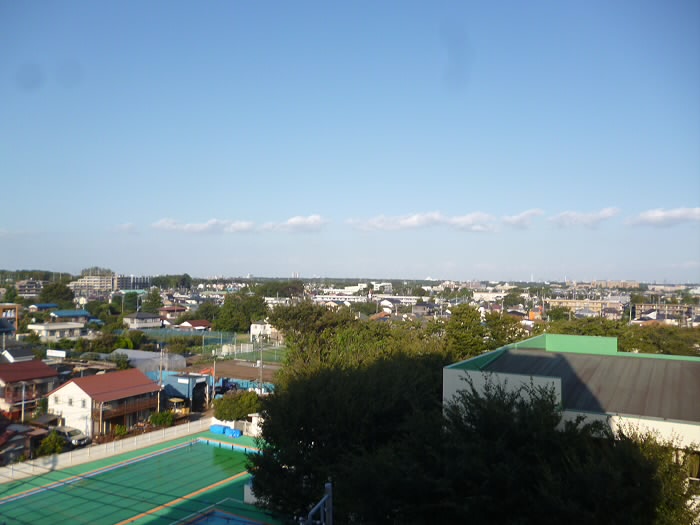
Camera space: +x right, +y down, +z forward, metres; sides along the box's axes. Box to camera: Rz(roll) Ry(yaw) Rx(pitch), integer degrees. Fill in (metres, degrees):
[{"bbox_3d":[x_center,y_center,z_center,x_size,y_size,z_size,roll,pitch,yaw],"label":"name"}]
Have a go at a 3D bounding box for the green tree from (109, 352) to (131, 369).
[{"bbox_3d":[-46.409,20.707,114.000,4.600,5.200,4.600,1,-2,-24],"label":"green tree"}]

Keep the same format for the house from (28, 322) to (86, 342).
[{"bbox_3d":[-90.714,21.973,175.000,8.000,5.618,14.000,0,-2,26],"label":"house"}]

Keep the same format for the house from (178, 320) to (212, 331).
[{"bbox_3d":[-53.582,23.530,197.000,7.500,6.000,10.000,-1,-2,33],"label":"house"}]

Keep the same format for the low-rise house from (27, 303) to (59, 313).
[{"bbox_3d":[-178.347,27.123,330.000,9.000,6.800,13.500,-1,-2,33],"label":"low-rise house"}]

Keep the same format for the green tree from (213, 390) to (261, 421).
[{"bbox_3d":[-14.991,19.986,75.446,6.100,4.800,5.400,1,-2,-11],"label":"green tree"}]

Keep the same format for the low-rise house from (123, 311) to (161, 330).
[{"bbox_3d":[-76.754,21.916,208.432,8.000,7.700,10.500,-1,-2,41],"label":"low-rise house"}]

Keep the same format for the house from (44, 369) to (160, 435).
[{"bbox_3d":[-33.592,18.879,78.095,9.420,6.870,10.930,0,-2,24],"label":"house"}]

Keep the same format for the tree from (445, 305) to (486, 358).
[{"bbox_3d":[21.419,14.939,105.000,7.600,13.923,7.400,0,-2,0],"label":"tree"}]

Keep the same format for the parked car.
[{"bbox_3d":[-33.969,21.014,68.148,4.500,1.600,1.720,-1,-2,29],"label":"parked car"}]

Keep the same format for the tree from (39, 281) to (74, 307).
[{"bbox_3d":[-145.143,18.893,280.000,17.000,17.502,16.000,0,-2,0],"label":"tree"}]

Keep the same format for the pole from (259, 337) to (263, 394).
[{"bbox_3d":[-15.491,17.826,98.000,0.450,10.204,0.400,0,-2,0],"label":"pole"}]

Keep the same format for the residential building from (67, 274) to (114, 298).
[{"bbox_3d":[-252.017,25.347,552.000,41.000,23.500,12.000,0,-2,3],"label":"residential building"}]

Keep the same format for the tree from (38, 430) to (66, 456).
[{"bbox_3d":[-32.423,19.943,61.500,2.900,3.280,2.800,0,-2,0],"label":"tree"}]

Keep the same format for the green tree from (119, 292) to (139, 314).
[{"bbox_3d":[-105.148,21.082,270.000,9.000,13.068,8.500,0,-2,0],"label":"green tree"}]

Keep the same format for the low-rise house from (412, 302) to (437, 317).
[{"bbox_3d":[40.183,25.676,305.391,9.000,7.700,10.000,-1,-2,35],"label":"low-rise house"}]

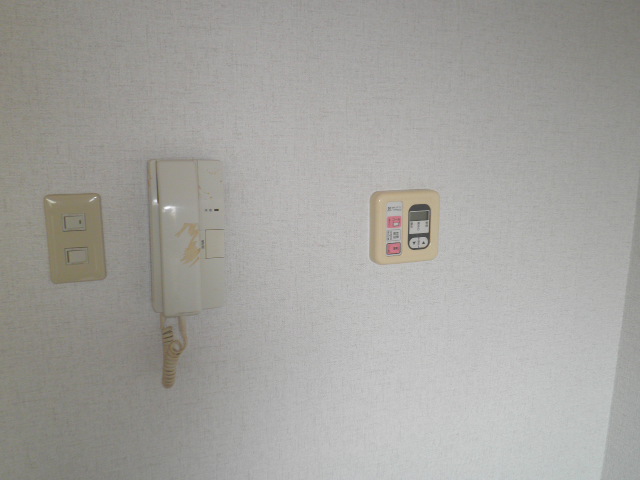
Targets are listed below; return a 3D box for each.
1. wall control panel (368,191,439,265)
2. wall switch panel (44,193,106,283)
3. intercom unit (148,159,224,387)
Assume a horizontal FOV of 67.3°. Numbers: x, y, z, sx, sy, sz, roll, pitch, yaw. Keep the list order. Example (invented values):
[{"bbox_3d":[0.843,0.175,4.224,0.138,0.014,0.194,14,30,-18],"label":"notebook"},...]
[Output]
[{"bbox_3d":[0.143,-0.021,0.802,0.121,0.121,0.022,-2,10,-19],"label":"wall control panel"},{"bbox_3d":[-0.330,0.000,0.649,0.070,0.120,0.011,-2,10,-19],"label":"wall switch panel"},{"bbox_3d":[-0.185,0.054,0.684,0.101,0.330,0.055,-2,10,-19],"label":"intercom unit"}]

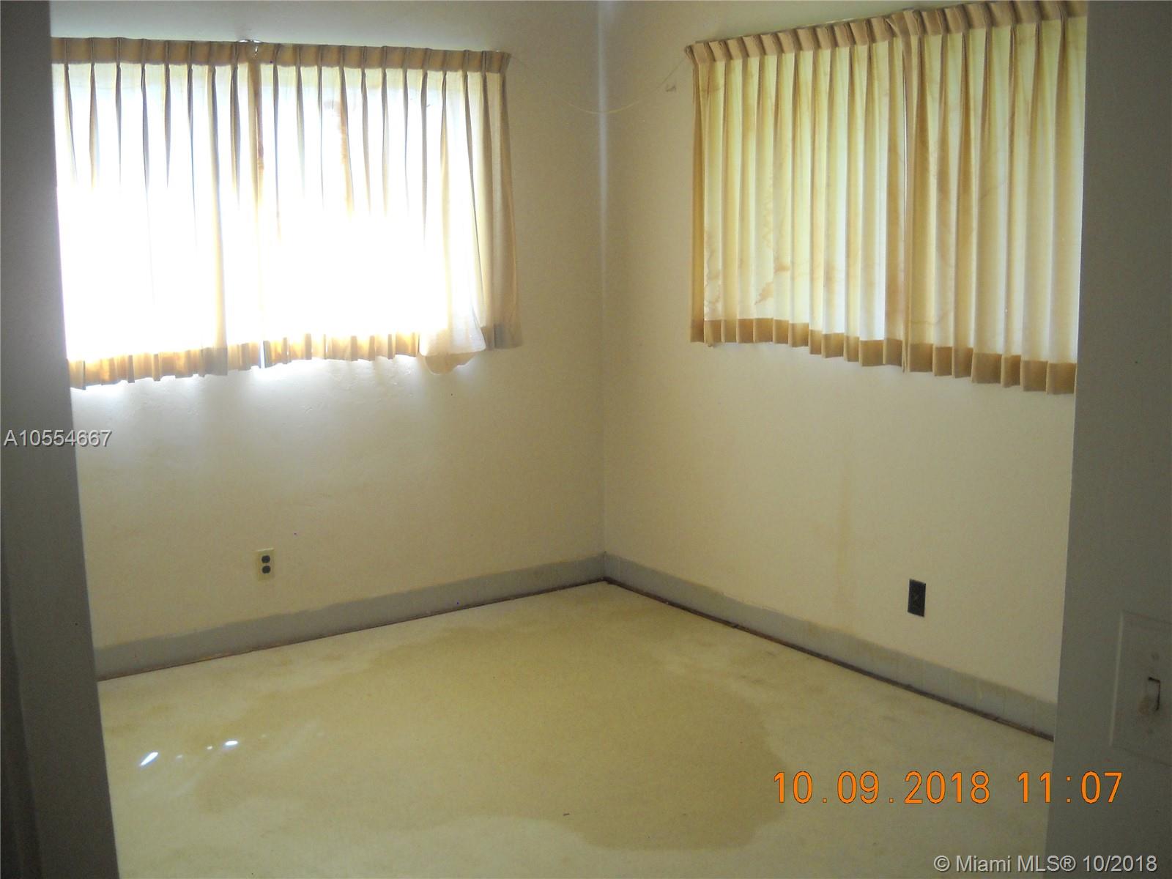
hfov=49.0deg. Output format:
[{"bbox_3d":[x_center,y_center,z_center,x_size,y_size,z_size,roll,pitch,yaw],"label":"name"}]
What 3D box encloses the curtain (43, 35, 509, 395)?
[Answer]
[{"bbox_3d":[-1.078,-0.837,4.631,1.980,1.160,0.120,-8,12,-35],"label":"curtain"}]

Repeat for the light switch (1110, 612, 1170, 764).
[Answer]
[{"bbox_3d":[0.452,0.199,1.020,0.015,0.115,0.070,-8,12,-35],"label":"light switch"}]

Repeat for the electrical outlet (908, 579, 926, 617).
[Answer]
[{"bbox_3d":[1.099,0.529,4.281,0.012,0.115,0.070,-8,12,-35],"label":"electrical outlet"}]

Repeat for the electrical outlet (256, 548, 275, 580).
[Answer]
[{"bbox_3d":[-1.196,0.469,4.817,0.070,0.115,0.012,-8,12,-35],"label":"electrical outlet"}]

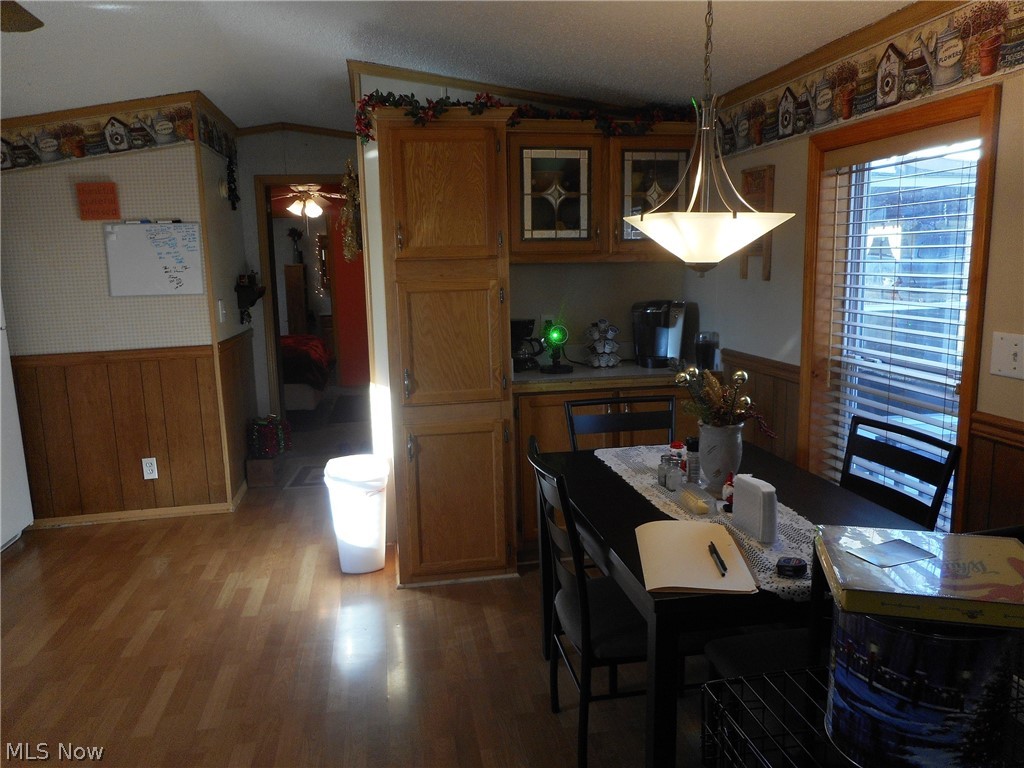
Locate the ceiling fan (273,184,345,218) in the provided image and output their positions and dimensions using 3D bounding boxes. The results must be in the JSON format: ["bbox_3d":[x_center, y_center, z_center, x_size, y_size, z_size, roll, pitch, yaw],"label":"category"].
[{"bbox_3d":[-1.909,-1.720,6.867,1.180,0.370,1.180,-3,10,-11],"label":"ceiling fan"}]

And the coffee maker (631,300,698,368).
[{"bbox_3d":[0.779,-0.261,3.793,0.255,0.326,0.310,3,10,21],"label":"coffee maker"}]

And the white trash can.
[{"bbox_3d":[-0.722,0.621,3.515,0.295,0.510,0.360,-3,10,-11],"label":"white trash can"}]

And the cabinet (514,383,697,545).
[{"bbox_3d":[0.459,0.358,3.749,1.030,0.867,0.536,-3,10,-11],"label":"cabinet"}]

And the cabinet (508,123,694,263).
[{"bbox_3d":[0.412,-0.921,3.614,1.020,0.643,0.322,-3,10,-11],"label":"cabinet"}]

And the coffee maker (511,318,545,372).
[{"bbox_3d":[0.049,-0.195,3.719,0.230,0.250,0.180,-1,9,-1],"label":"coffee maker"}]

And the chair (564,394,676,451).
[{"bbox_3d":[0.460,0.541,2.613,0.442,0.914,0.490,-3,10,-10],"label":"chair"}]

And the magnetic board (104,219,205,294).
[{"bbox_3d":[-1.945,-0.679,4.025,0.485,0.396,0.018,-3,10,-10],"label":"magnetic board"}]

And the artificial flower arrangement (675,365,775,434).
[{"bbox_3d":[0.594,0.046,2.068,0.294,0.202,0.240,-3,10,-10],"label":"artificial flower arrangement"}]

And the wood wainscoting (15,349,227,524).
[{"bbox_3d":[-2.186,0.305,4.143,1.063,0.985,0.030,-3,10,-10],"label":"wood wainscoting"}]

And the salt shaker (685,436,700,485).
[{"bbox_3d":[0.536,0.223,2.221,0.048,0.144,0.047,-3,10,-10],"label":"salt shaker"}]

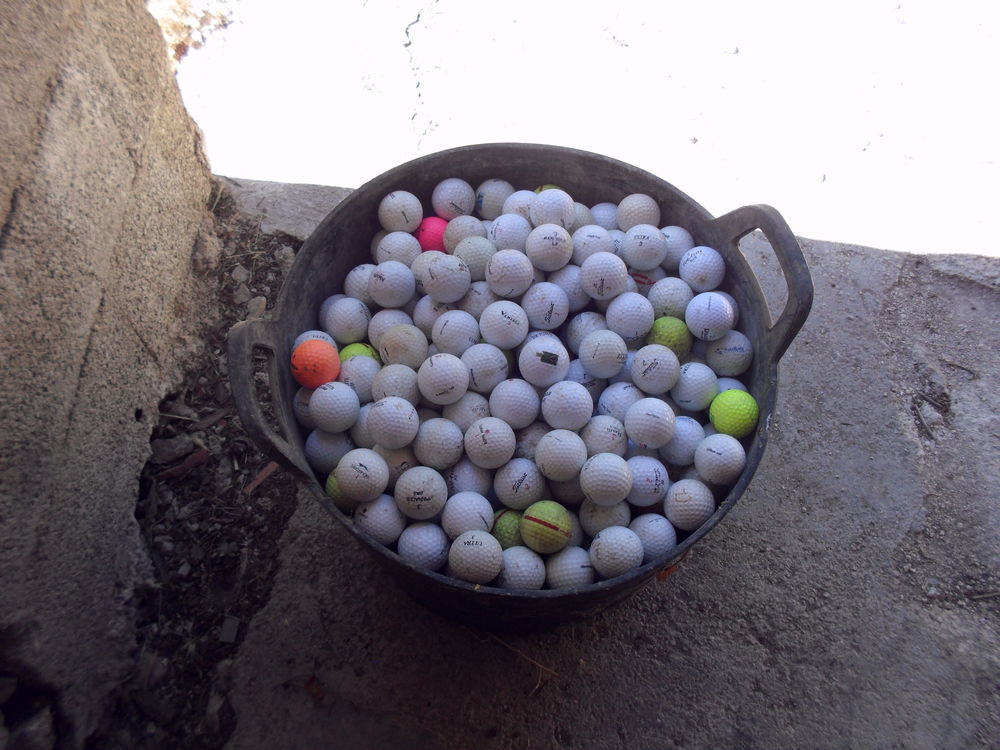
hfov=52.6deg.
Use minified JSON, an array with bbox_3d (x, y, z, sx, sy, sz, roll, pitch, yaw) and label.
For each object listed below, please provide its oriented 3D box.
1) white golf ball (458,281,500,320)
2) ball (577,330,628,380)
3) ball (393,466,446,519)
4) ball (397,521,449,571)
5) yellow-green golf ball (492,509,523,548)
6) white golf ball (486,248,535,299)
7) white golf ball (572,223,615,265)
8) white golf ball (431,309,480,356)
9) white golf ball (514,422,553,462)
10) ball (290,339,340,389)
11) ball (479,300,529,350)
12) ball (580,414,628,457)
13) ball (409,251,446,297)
[{"bbox_3d":[-0.018,-0.066,0.943,0.043,0.043,0.043,2,64,-3],"label":"white golf ball"},{"bbox_3d":[0.091,-0.018,0.894,0.043,0.043,0.043,2,64,-3],"label":"ball"},{"bbox_3d":[-0.064,0.095,0.820,0.043,0.043,0.043,0,64,-4],"label":"ball"},{"bbox_3d":[-0.066,0.150,0.876,0.043,0.043,0.043,2,64,-3],"label":"ball"},{"bbox_3d":[0.008,0.137,0.881,0.043,0.043,0.043,1,65,-3],"label":"yellow-green golf ball"},{"bbox_3d":[0.008,-0.090,0.899,0.043,0.043,0.043,0,59,0],"label":"white golf ball"},{"bbox_3d":[0.089,-0.123,0.973,0.043,0.043,0.043,1,64,-2],"label":"white golf ball"},{"bbox_3d":[-0.041,-0.038,0.928,0.043,0.043,0.043,2,64,-3],"label":"white golf ball"},{"bbox_3d":[0.035,0.064,0.919,0.043,0.043,0.043,1,64,-2],"label":"white golf ball"},{"bbox_3d":[-0.158,-0.008,0.870,0.043,0.043,0.043,0,62,-1],"label":"ball"},{"bbox_3d":[0.004,-0.043,0.877,0.043,0.043,0.043,0,62,-1],"label":"ball"},{"bbox_3d":[0.089,0.056,0.872,0.043,0.043,0.043,0,62,-1],"label":"ball"},{"bbox_3d":[-0.061,-0.093,0.934,0.043,0.043,0.043,0,59,0],"label":"ball"}]

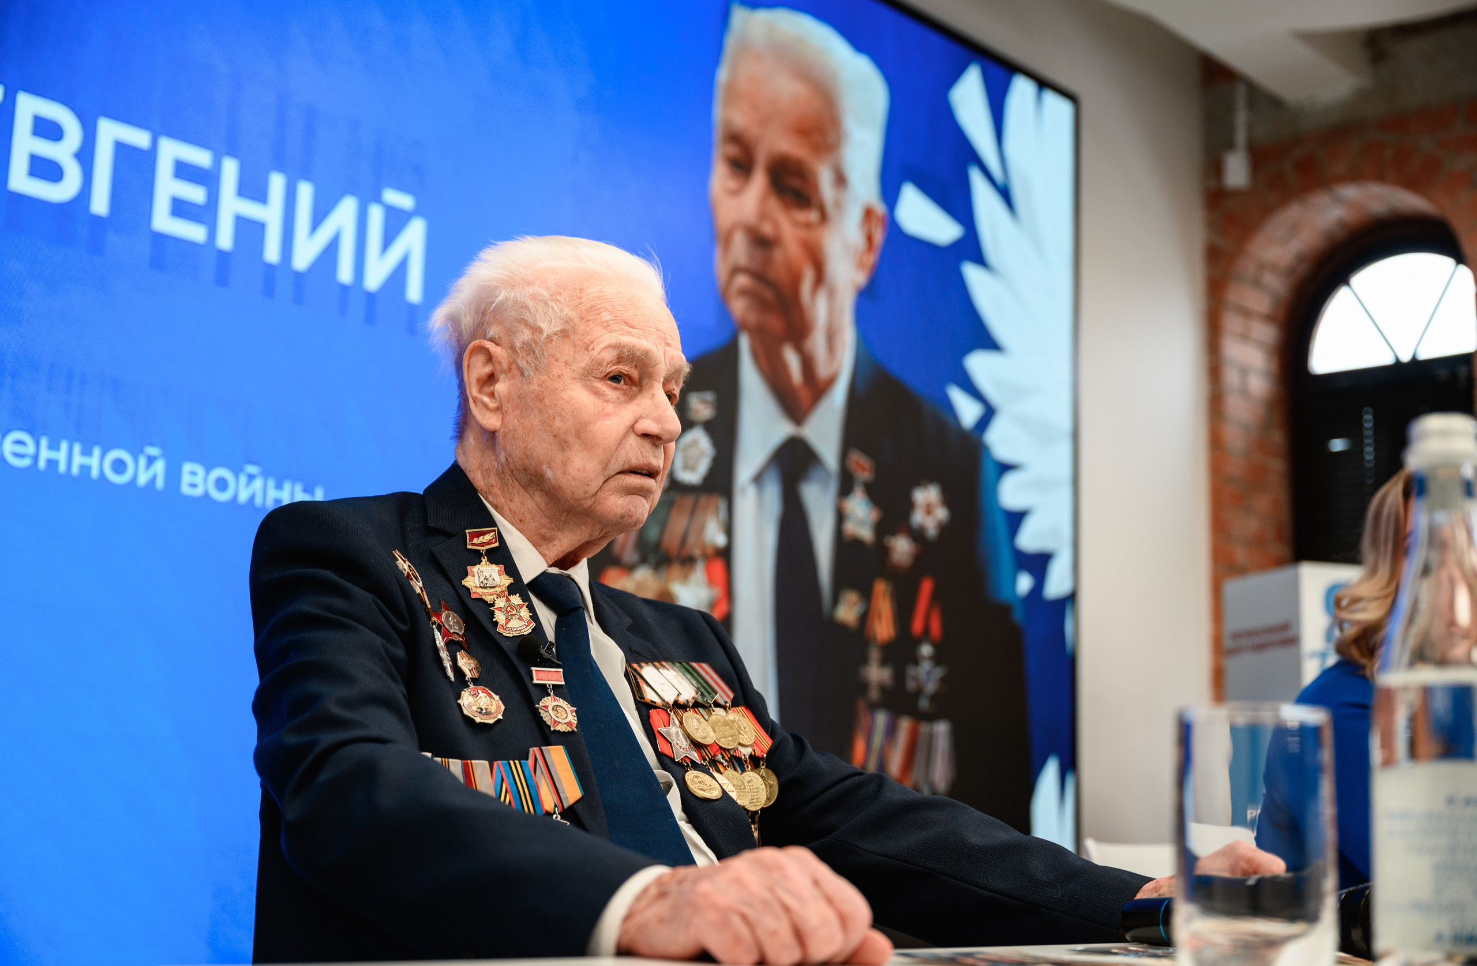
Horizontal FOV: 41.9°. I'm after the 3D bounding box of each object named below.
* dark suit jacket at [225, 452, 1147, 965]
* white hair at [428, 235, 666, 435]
[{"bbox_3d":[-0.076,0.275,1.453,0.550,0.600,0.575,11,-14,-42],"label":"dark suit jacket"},{"bbox_3d":[-0.152,-0.118,1.530,0.200,0.160,0.175,-4,-12,31],"label":"white hair"}]

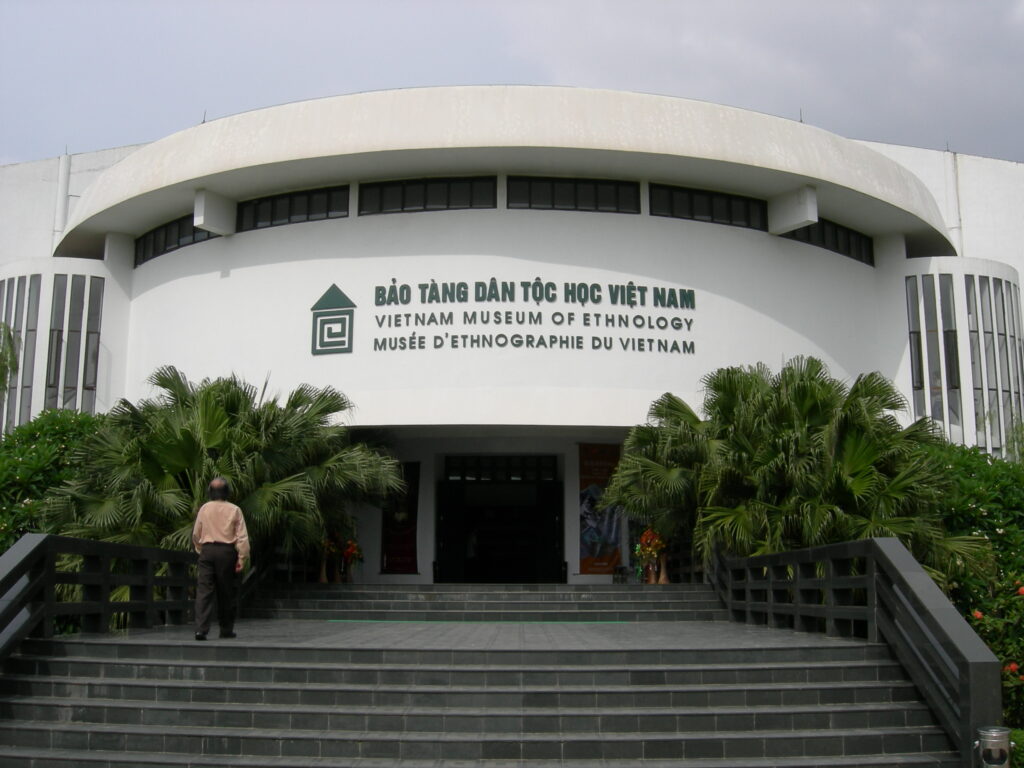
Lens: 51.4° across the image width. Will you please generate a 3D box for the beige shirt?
[{"bbox_3d":[-3.044,1.544,11.157,0.608,0.644,0.340,0,-11,2],"label":"beige shirt"}]

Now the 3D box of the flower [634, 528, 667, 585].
[{"bbox_3d":[2.530,3.149,19.454,0.585,1.010,0.550,0,-11,0],"label":"flower"}]

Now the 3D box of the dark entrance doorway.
[{"bbox_3d":[-0.257,2.748,21.870,2.670,2.613,0.400,0,-11,0],"label":"dark entrance doorway"}]

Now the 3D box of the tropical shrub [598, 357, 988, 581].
[{"bbox_3d":[3.782,1.433,14.282,5.003,3.686,4.000,0,-11,0],"label":"tropical shrub"}]

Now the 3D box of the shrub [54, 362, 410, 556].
[{"bbox_3d":[-3.974,1.545,14.770,4.854,3.649,4.000,0,-11,0],"label":"shrub"}]

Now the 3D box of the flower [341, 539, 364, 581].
[{"bbox_3d":[-3.004,3.302,19.933,0.412,0.813,0.420,0,-11,0],"label":"flower"}]

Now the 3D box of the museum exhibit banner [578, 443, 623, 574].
[{"bbox_3d":[1.809,2.523,21.709,0.887,2.679,0.050,0,-11,0],"label":"museum exhibit banner"}]

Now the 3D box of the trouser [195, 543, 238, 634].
[{"bbox_3d":[-3.071,2.123,11.048,0.446,0.947,0.360,0,-11,2],"label":"trouser"}]

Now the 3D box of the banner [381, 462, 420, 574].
[{"bbox_3d":[-2.264,2.726,21.671,0.804,2.265,0.050,0,-11,0],"label":"banner"}]

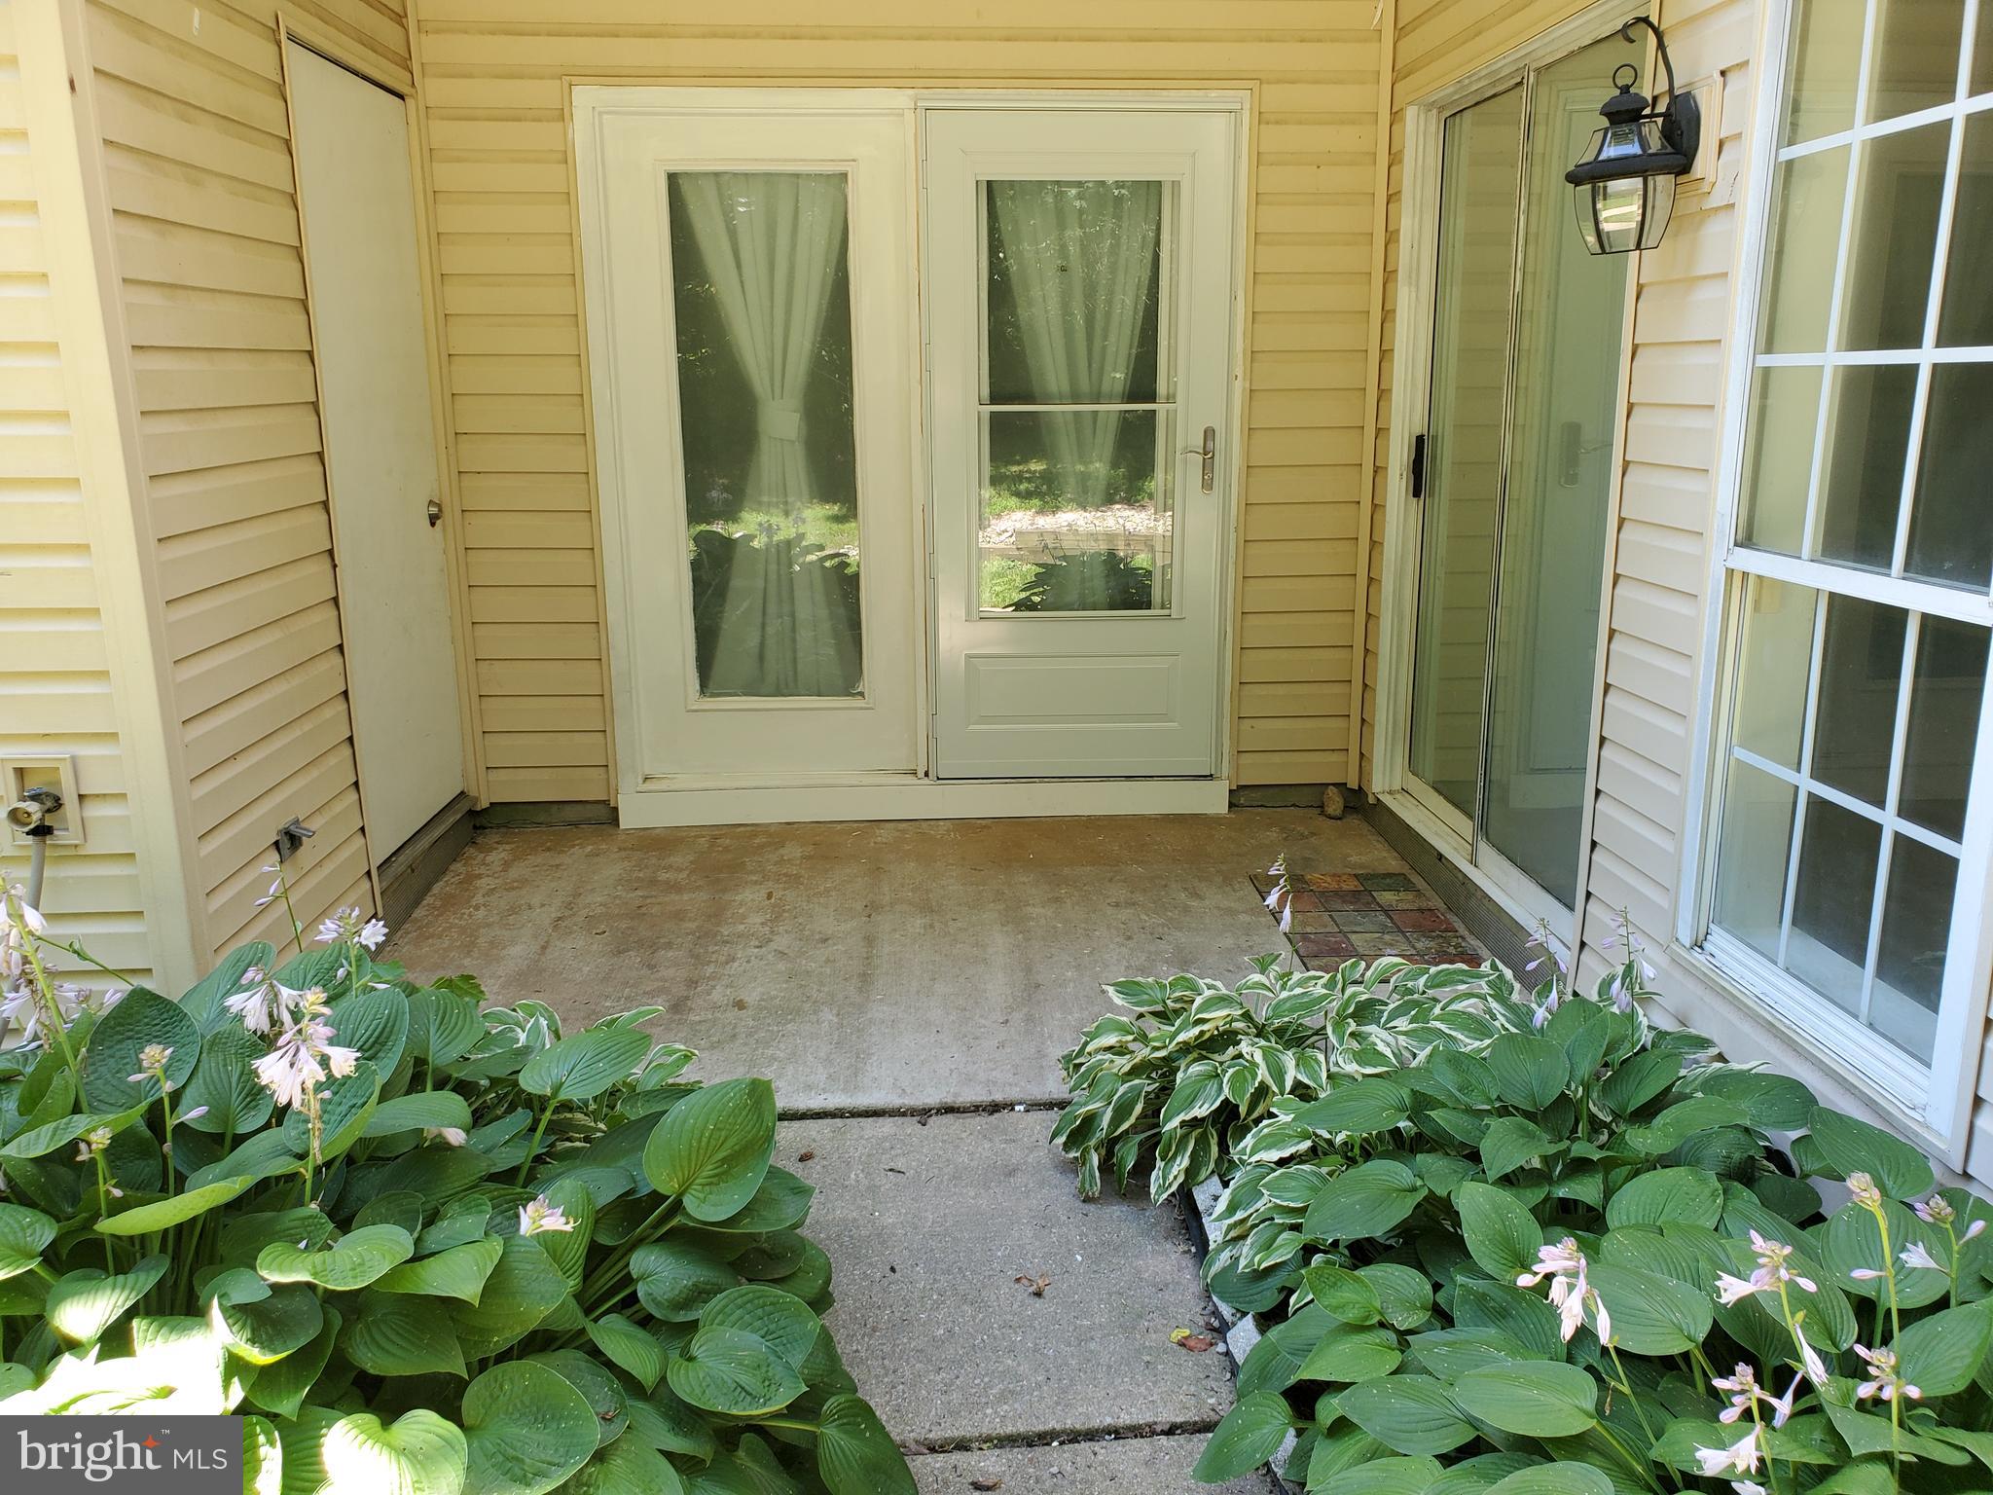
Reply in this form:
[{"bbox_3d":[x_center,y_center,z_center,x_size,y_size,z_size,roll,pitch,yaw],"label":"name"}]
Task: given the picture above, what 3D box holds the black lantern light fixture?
[{"bbox_3d":[1.118,-1.079,2.648,0.210,0.380,0.190,-1,14,-3],"label":"black lantern light fixture"}]

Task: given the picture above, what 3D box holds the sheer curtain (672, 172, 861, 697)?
[{"bbox_3d":[-0.700,-0.939,4.651,0.540,1.610,0.080,-1,14,-3],"label":"sheer curtain"}]

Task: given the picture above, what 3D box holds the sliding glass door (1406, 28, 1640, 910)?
[{"bbox_3d":[1.235,-0.679,3.742,0.090,1.960,1.450,-1,14,-3],"label":"sliding glass door"}]

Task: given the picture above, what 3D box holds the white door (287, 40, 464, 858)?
[{"bbox_3d":[-1.628,-0.746,4.027,0.060,1.990,0.800,-1,14,-3],"label":"white door"}]

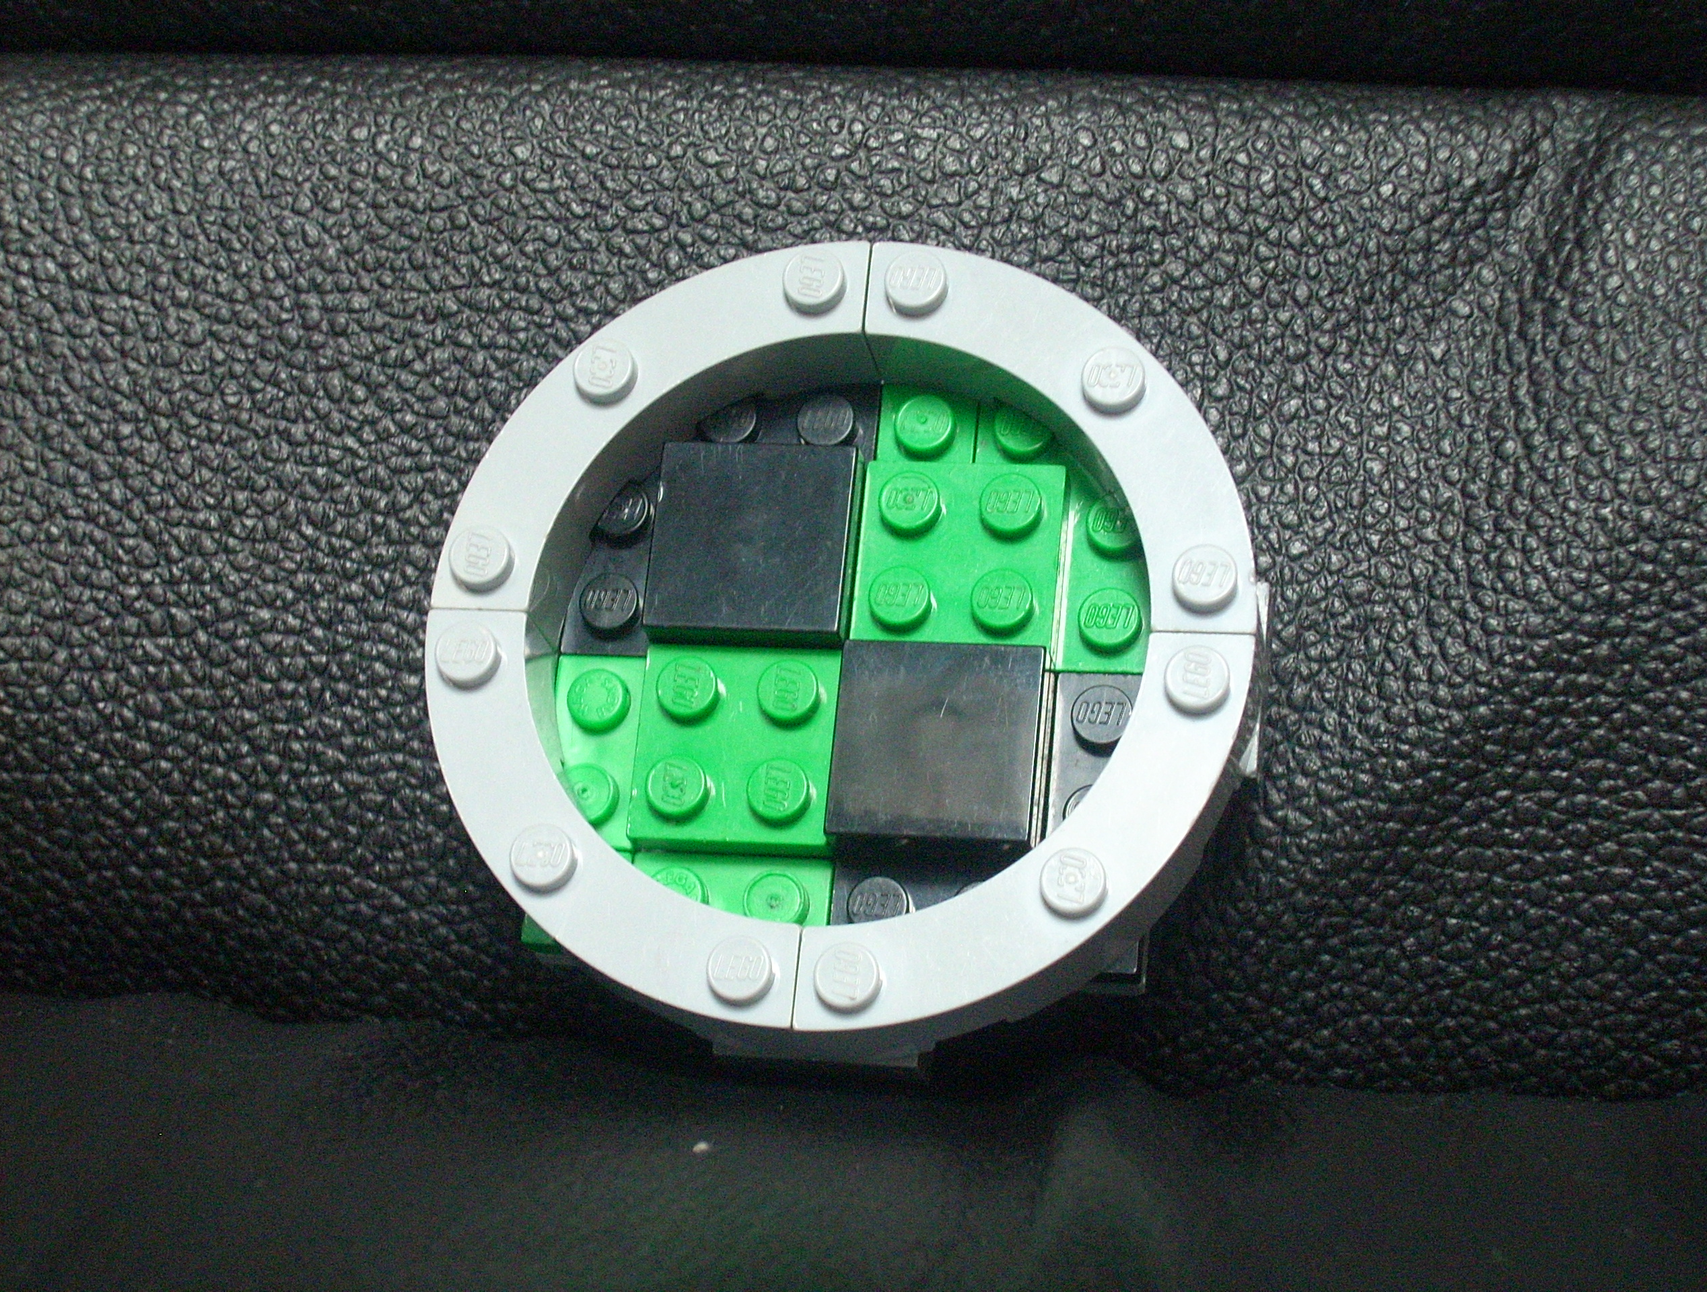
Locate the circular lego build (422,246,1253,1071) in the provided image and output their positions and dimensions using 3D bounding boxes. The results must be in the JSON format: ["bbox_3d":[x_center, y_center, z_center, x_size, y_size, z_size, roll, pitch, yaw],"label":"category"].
[{"bbox_3d":[0.000,0.001,0.298,0.064,0.018,0.064,2,70,11],"label":"circular lego build"}]

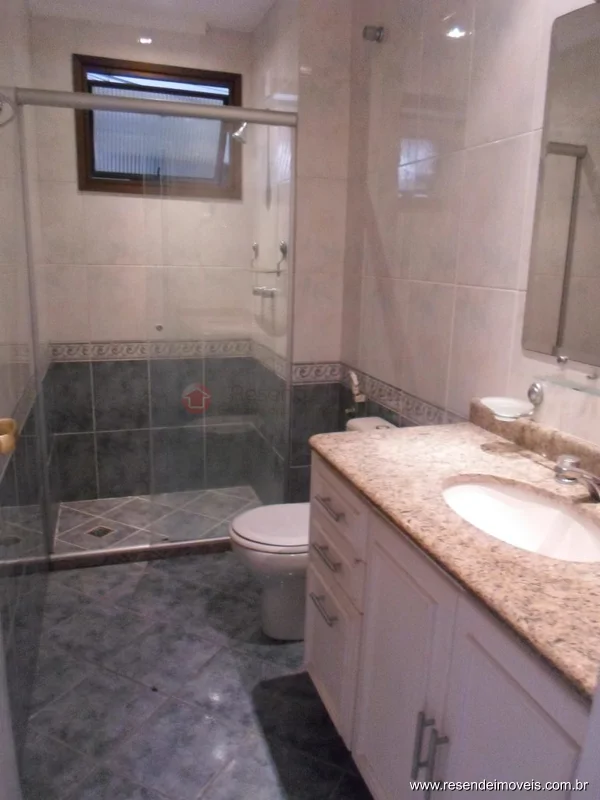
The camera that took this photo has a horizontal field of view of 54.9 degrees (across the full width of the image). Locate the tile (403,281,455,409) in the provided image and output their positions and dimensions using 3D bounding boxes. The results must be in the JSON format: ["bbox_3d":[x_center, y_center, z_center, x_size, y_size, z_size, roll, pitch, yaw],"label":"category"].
[{"bbox_3d":[0.438,-0.198,2.005,0.010,0.400,0.305,-3,15,-19],"label":"tile"}]

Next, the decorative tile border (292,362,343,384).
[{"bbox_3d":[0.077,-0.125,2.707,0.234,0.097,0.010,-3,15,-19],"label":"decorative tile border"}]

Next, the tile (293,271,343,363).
[{"bbox_3d":[0.084,-0.368,2.648,0.234,0.404,0.010,-3,15,-19],"label":"tile"}]

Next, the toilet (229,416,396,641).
[{"bbox_3d":[0.054,0.487,2.226,0.650,0.760,0.380,-3,15,-19],"label":"toilet"}]

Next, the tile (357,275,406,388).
[{"bbox_3d":[0.329,-0.279,2.313,0.010,0.400,0.340,-3,15,-19],"label":"tile"}]

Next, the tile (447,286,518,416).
[{"bbox_3d":[0.538,-0.131,1.730,0.010,0.404,0.294,-3,15,-19],"label":"tile"}]

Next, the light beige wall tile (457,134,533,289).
[{"bbox_3d":[0.549,-0.522,1.635,0.010,0.400,0.294,-3,15,-19],"label":"light beige wall tile"}]

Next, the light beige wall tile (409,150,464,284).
[{"bbox_3d":[0.448,-0.590,1.909,0.010,0.400,0.305,-3,15,-19],"label":"light beige wall tile"}]

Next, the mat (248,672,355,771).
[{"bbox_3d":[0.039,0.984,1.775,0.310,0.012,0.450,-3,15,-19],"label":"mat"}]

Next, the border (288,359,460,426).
[{"bbox_3d":[0.240,-0.008,2.246,0.234,0.097,0.996,-3,15,-19],"label":"border"}]

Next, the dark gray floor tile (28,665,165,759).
[{"bbox_3d":[-0.606,0.952,1.775,0.293,0.010,0.293,9,16,27],"label":"dark gray floor tile"}]

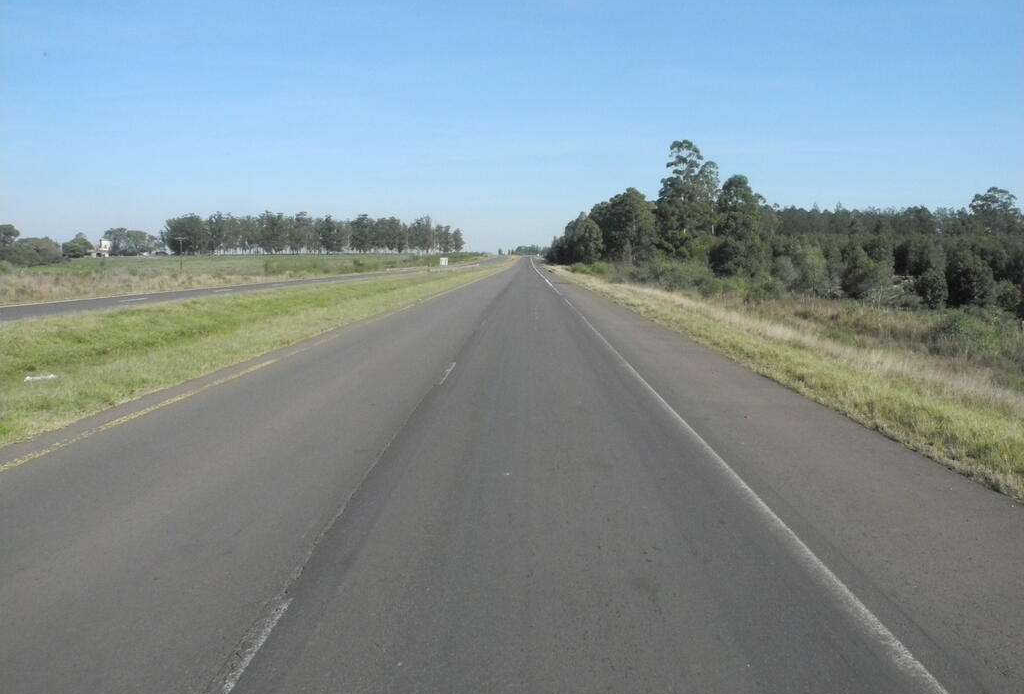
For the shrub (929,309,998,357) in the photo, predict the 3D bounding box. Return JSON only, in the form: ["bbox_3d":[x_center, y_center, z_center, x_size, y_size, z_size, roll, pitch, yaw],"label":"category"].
[{"bbox_3d":[13.140,-0.406,24.000,1.900,1.350,1.800,0,6,0],"label":"shrub"}]

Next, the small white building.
[{"bbox_3d":[-136.288,-33.035,275.000,6.600,6.500,6.000,-3,7,-26],"label":"small white building"}]

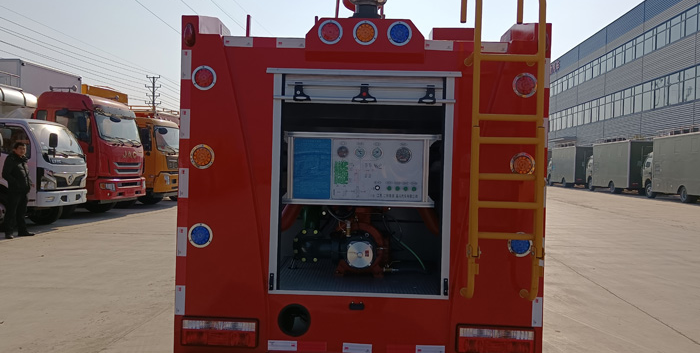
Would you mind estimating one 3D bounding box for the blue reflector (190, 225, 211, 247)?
[{"bbox_3d":[-0.760,0.302,2.784,0.120,0.120,0.035,2,1,1],"label":"blue reflector"}]

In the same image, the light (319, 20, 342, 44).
[{"bbox_3d":[-0.096,-0.716,2.720,0.122,0.122,0.030,2,1,1],"label":"light"}]

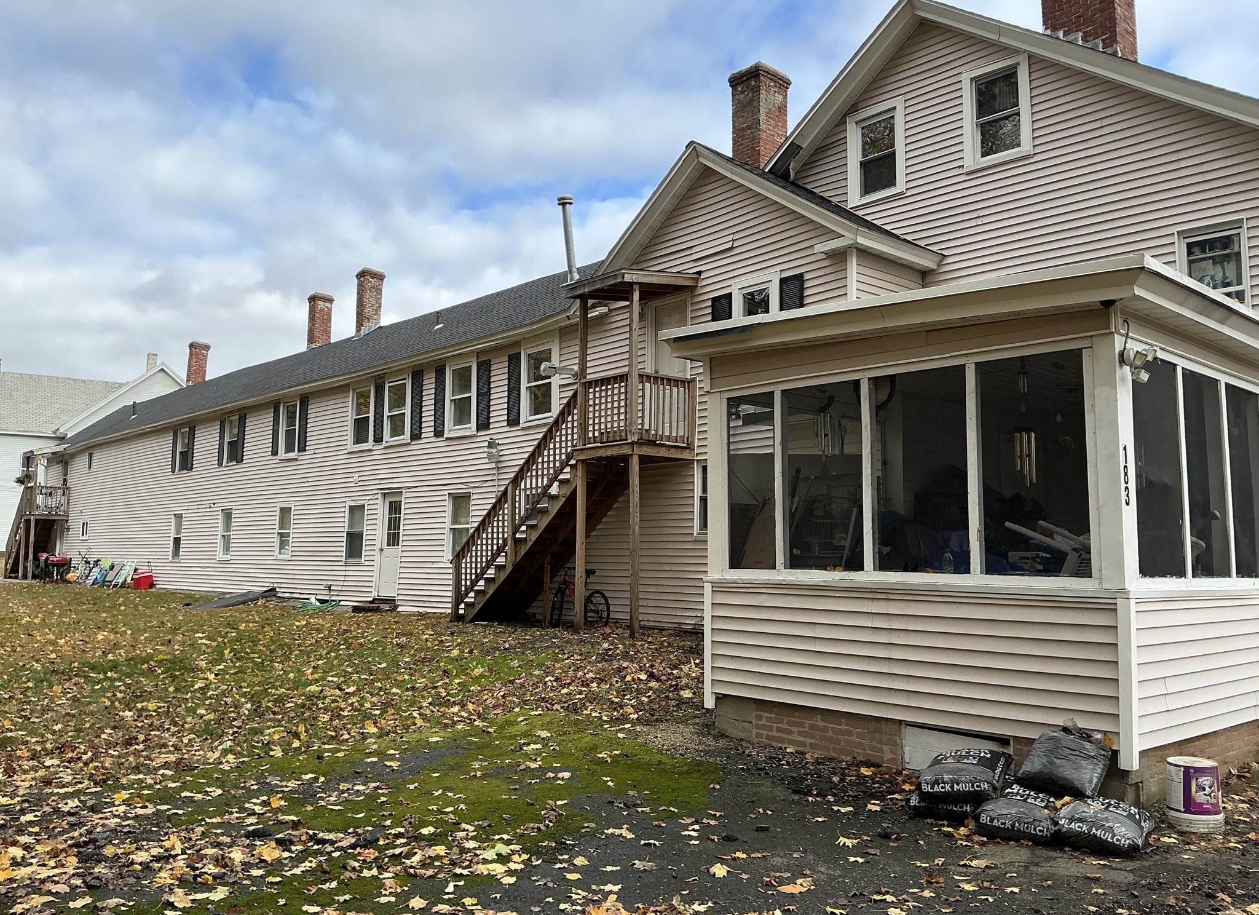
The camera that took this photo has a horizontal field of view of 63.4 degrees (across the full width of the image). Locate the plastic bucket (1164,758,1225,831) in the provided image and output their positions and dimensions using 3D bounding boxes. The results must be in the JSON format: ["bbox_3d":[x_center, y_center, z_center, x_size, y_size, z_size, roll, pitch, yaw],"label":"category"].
[{"bbox_3d":[3.239,1.926,5.830,0.290,0.360,0.290,0,-6,1],"label":"plastic bucket"}]

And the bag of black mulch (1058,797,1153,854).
[{"bbox_3d":[2.601,1.954,5.461,0.540,0.160,0.430,6,-8,-40],"label":"bag of black mulch"}]

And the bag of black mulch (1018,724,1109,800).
[{"bbox_3d":[2.526,1.759,5.880,0.430,0.180,0.480,-6,23,46],"label":"bag of black mulch"}]

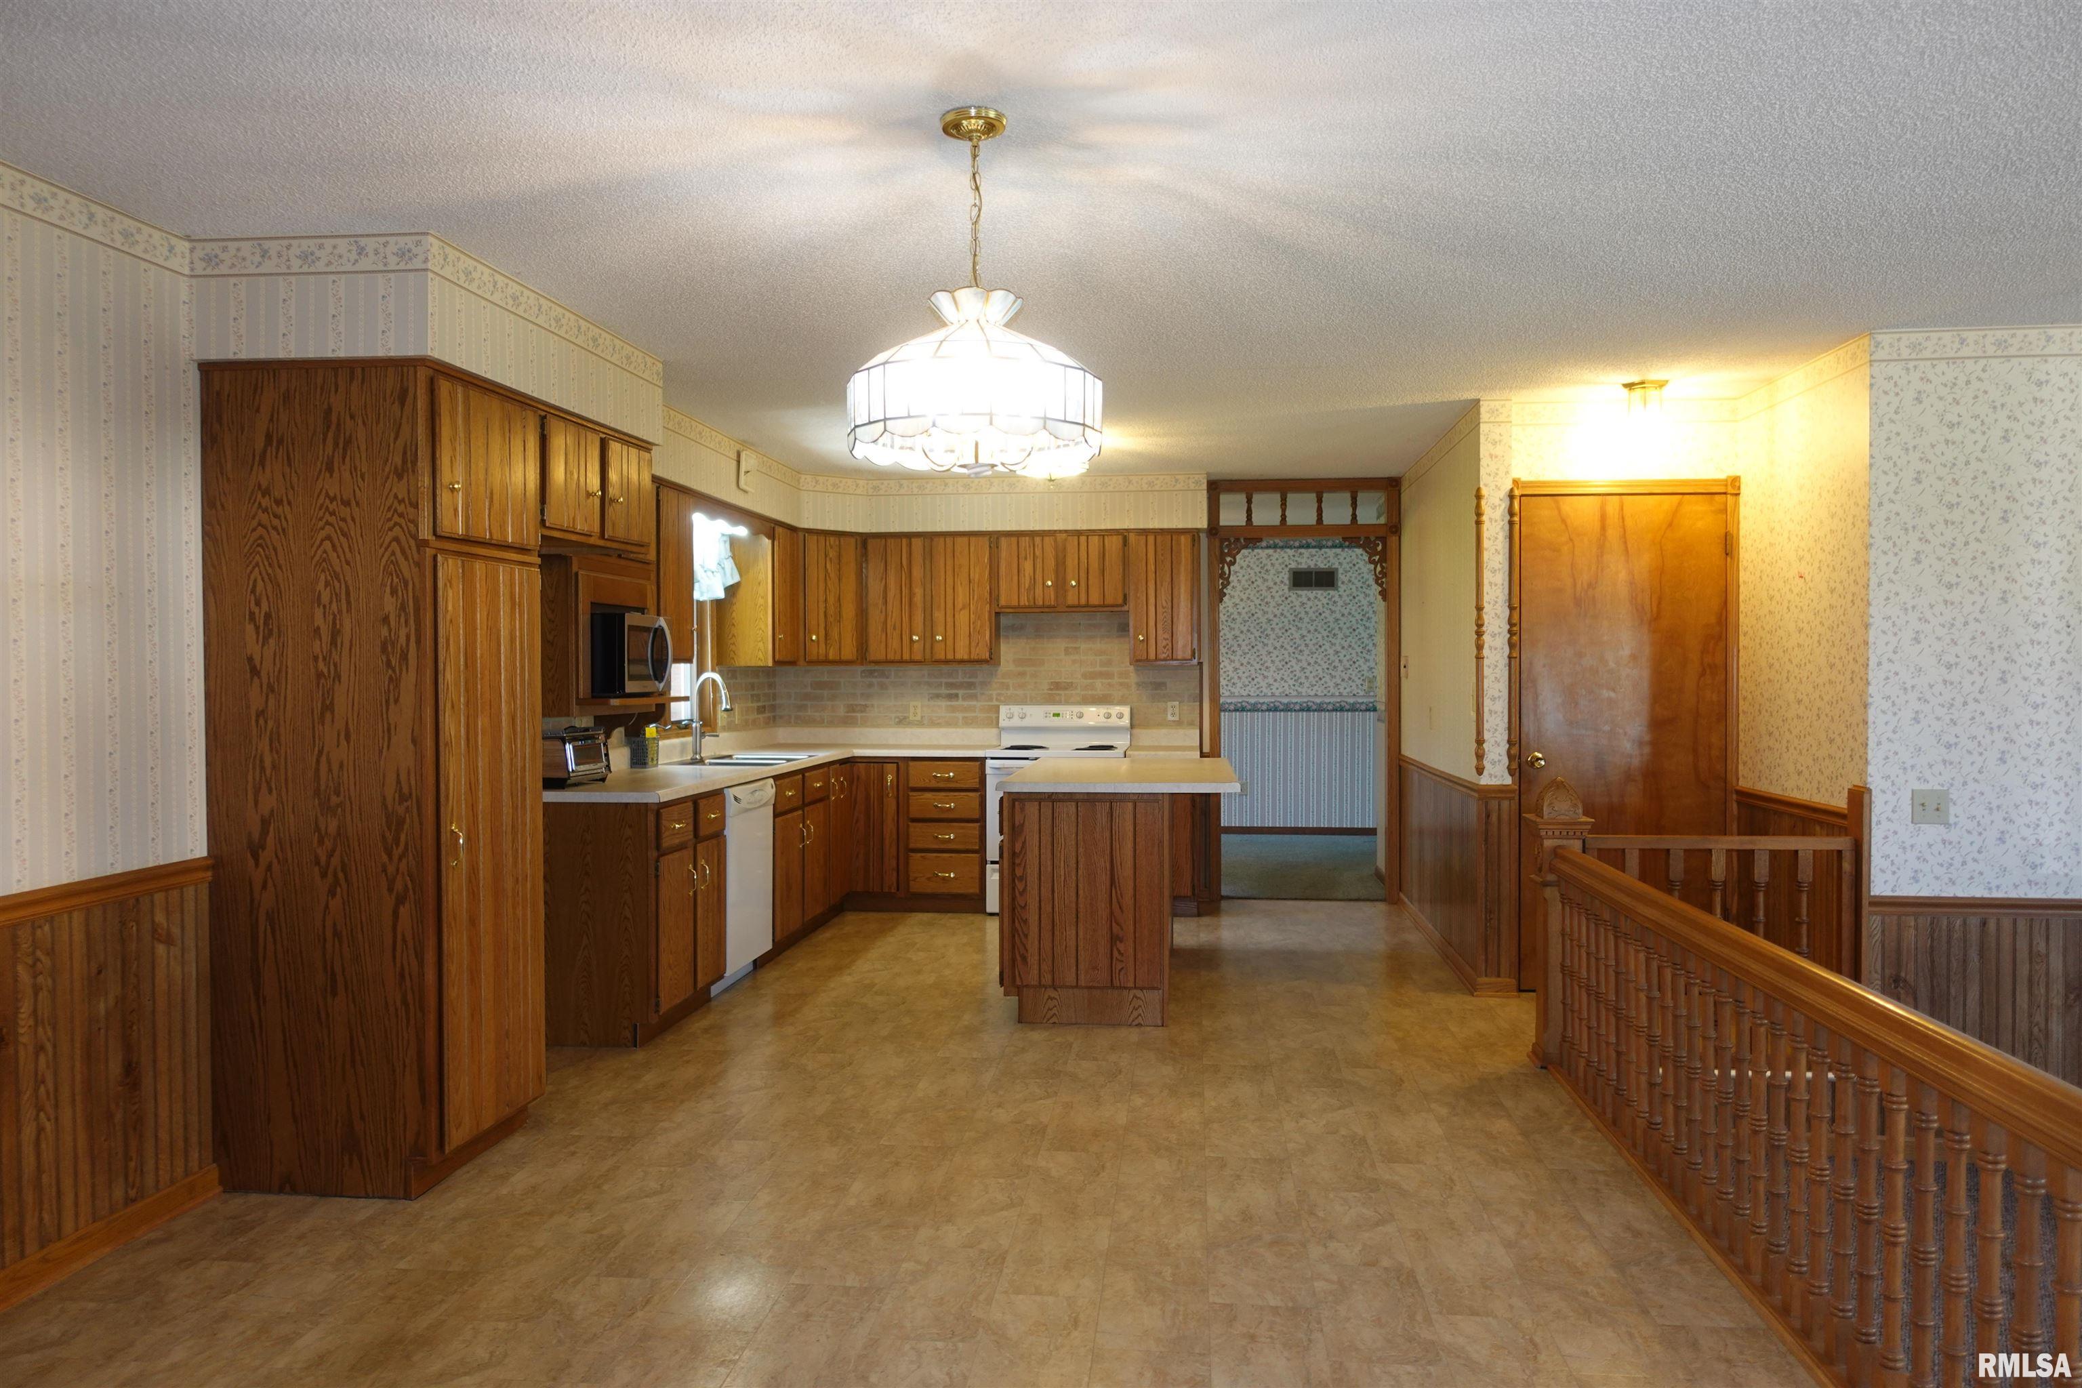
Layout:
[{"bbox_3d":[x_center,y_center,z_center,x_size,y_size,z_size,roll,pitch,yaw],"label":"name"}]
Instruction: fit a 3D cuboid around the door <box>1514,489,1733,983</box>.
[{"bbox_3d":[2.392,0.178,5.685,0.871,2.103,0.094,0,1,7],"label":"door"}]

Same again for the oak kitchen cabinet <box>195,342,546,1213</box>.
[{"bbox_3d":[-1.796,0.214,3.823,0.646,2.133,0.581,0,1,7],"label":"oak kitchen cabinet"}]

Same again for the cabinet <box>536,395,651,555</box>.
[{"bbox_3d":[-1.718,-0.666,4.505,0.646,0.397,0.823,0,1,7],"label":"cabinet"}]

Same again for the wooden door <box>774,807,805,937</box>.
[{"bbox_3d":[-1.192,0.842,6.533,0.022,0.564,0.420,0,1,6],"label":"wooden door"}]

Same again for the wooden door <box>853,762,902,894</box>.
[{"bbox_3d":[-0.900,0.732,7.542,0.254,0.705,0.022,0,1,7],"label":"wooden door"}]

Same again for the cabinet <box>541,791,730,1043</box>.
[{"bbox_3d":[-1.630,0.823,5.349,0.625,0.874,0.730,0,1,6],"label":"cabinet"}]

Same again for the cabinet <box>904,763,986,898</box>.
[{"bbox_3d":[-0.499,0.738,7.978,0.455,0.784,0.620,0,1,6],"label":"cabinet"}]

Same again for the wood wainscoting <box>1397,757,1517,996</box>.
[{"bbox_3d":[2.008,0.803,6.871,0.175,0.865,2.240,0,1,6],"label":"wood wainscoting"}]

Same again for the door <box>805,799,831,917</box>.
[{"bbox_3d":[-1.137,0.834,7.022,0.022,0.562,0.435,0,1,6],"label":"door"}]

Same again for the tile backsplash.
[{"bbox_3d":[-0.397,-0.119,7.752,2.555,0.685,1.060,0,1,6],"label":"tile backsplash"}]

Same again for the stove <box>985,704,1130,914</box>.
[{"bbox_3d":[0.112,0.649,7.893,0.762,1.145,0.650,0,1,6],"label":"stove"}]

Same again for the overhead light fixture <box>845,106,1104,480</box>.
[{"bbox_3d":[-0.129,-0.789,2.758,0.520,0.713,0.520,0,1,7],"label":"overhead light fixture"}]

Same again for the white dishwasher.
[{"bbox_3d":[-1.535,0.815,6.012,0.605,0.870,0.605,0,1,6],"label":"white dishwasher"}]

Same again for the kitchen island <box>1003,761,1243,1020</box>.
[{"bbox_3d":[0.373,0.780,5.922,0.910,0.910,1.465,0,1,7],"label":"kitchen island"}]

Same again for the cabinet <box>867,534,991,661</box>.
[{"bbox_3d":[-0.617,-0.542,8.106,0.773,0.763,0.325,0,1,7],"label":"cabinet"}]

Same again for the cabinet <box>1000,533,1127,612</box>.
[{"bbox_3d":[0.139,-0.697,8.014,0.751,0.456,0.325,0,1,7],"label":"cabinet"}]

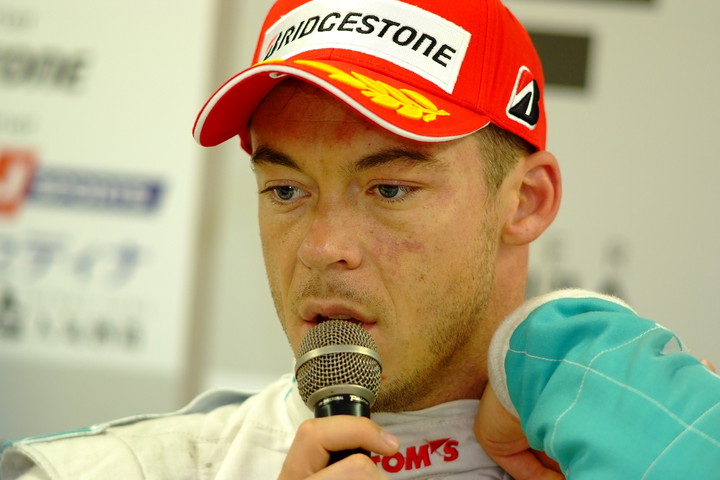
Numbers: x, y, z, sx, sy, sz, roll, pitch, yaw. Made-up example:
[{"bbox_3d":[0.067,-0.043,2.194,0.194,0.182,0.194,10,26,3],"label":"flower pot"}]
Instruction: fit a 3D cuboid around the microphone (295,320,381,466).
[{"bbox_3d":[-0.009,0.131,3.070,0.050,0.185,0.050,-3,-26,-1],"label":"microphone"}]

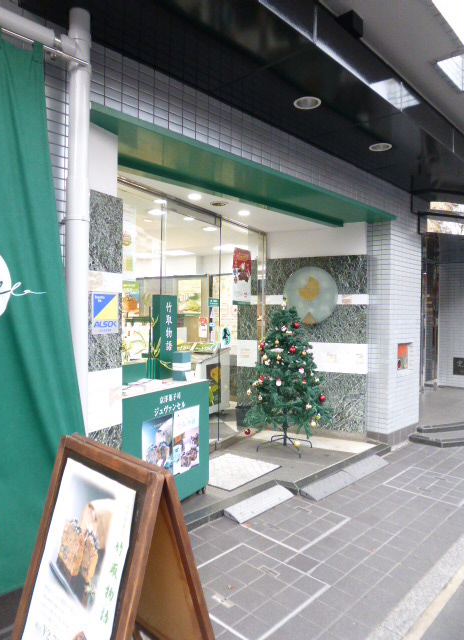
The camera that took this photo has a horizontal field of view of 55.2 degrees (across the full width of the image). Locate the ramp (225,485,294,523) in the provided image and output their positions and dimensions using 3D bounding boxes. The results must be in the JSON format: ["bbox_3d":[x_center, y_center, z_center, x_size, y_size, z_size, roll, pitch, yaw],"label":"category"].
[{"bbox_3d":[0.213,1.337,3.253,0.169,0.046,0.616,1,1,44],"label":"ramp"}]

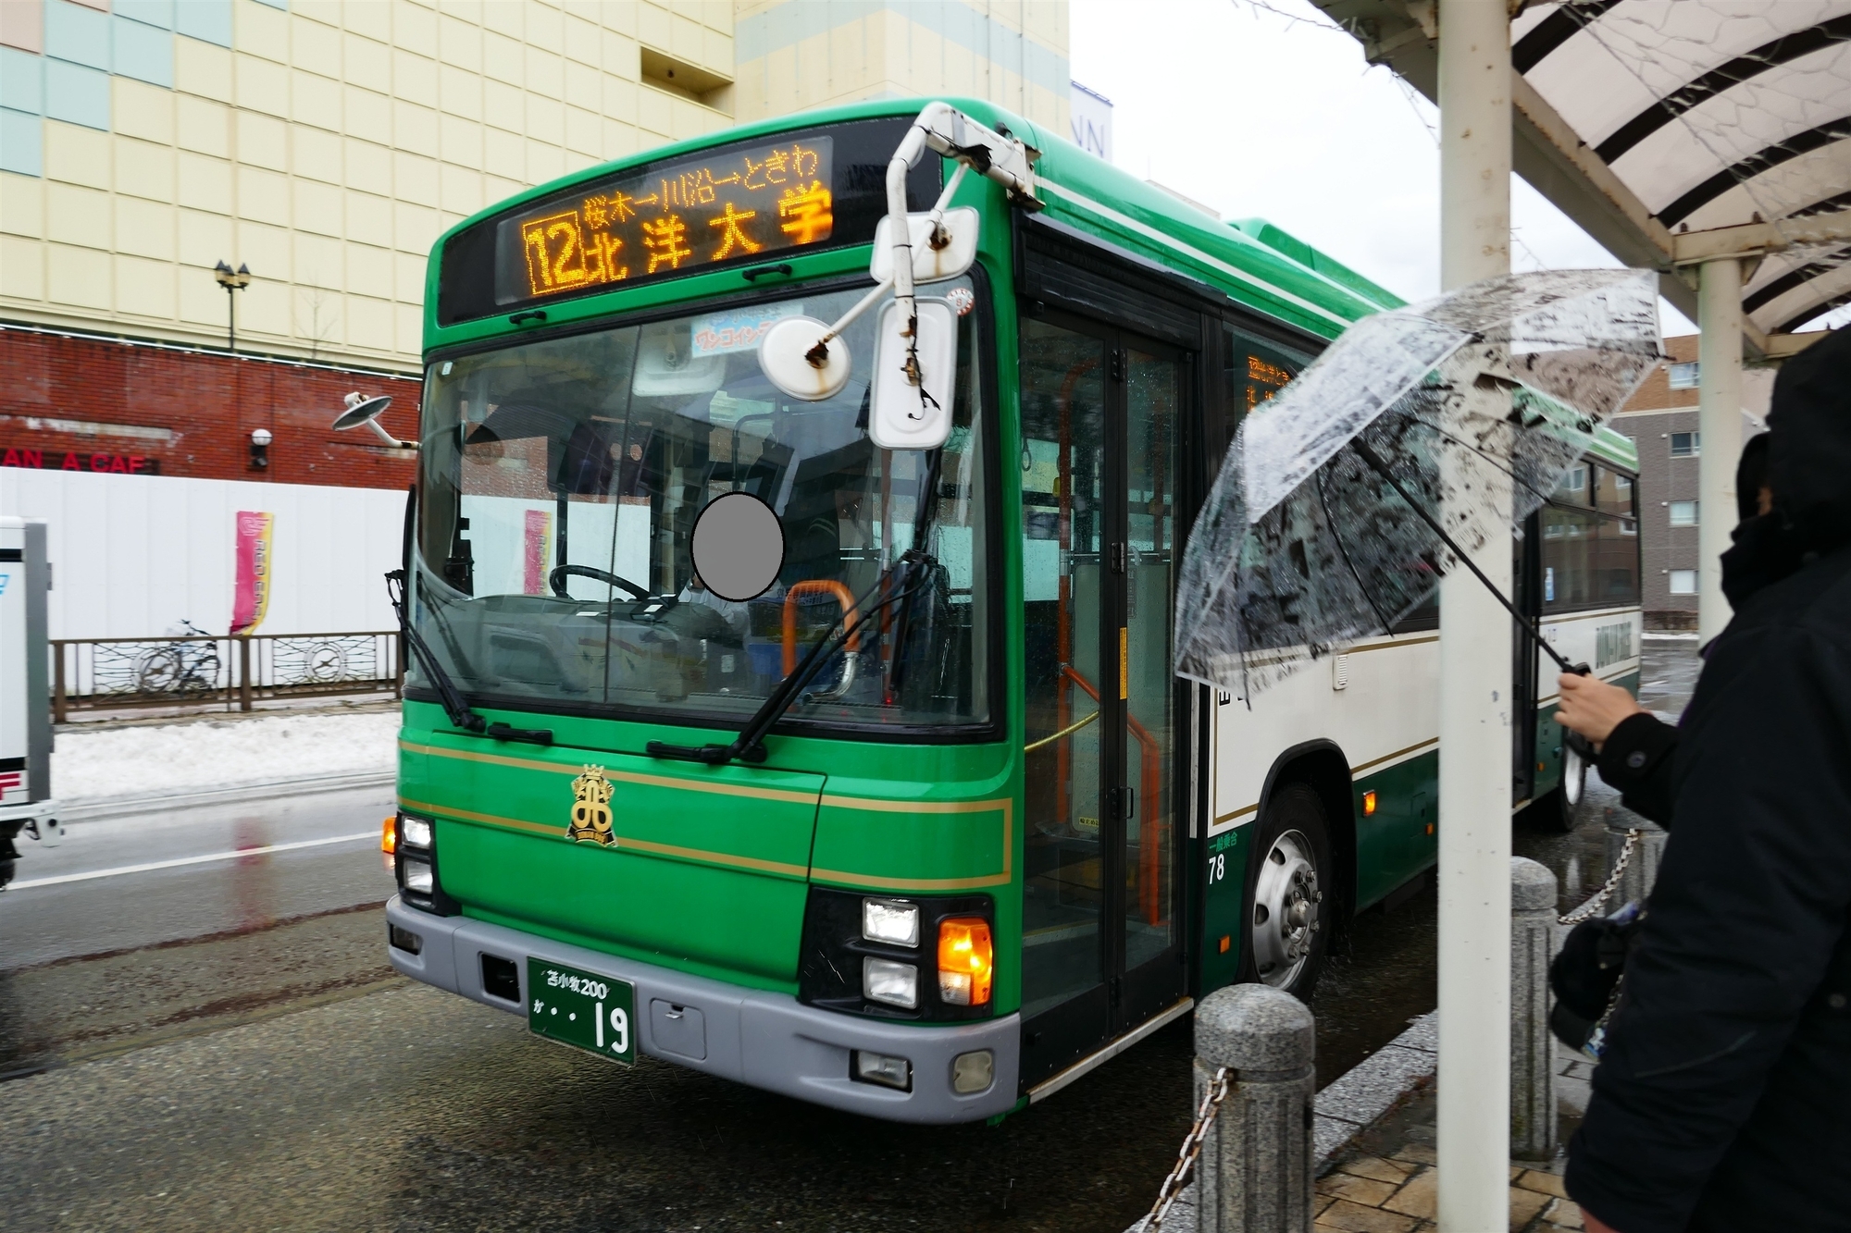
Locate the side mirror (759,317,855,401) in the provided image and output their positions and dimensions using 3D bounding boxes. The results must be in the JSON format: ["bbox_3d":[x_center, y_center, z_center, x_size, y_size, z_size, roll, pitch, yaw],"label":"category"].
[{"bbox_3d":[-0.270,-0.581,2.890,0.225,0.225,0.075,-1,-20,-29],"label":"side mirror"}]

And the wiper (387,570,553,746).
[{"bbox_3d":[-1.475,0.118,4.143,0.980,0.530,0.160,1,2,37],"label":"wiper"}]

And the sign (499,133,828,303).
[{"bbox_3d":[-0.812,-1.124,3.755,1.420,0.270,0.090,1,2,37],"label":"sign"}]

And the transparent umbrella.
[{"bbox_3d":[0.890,-0.142,2.203,1.030,0.850,1.030,-33,-27,-1],"label":"transparent umbrella"}]

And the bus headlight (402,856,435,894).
[{"bbox_3d":[-1.727,0.880,4.379,0.165,0.108,0.090,1,2,37],"label":"bus headlight"}]

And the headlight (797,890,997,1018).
[{"bbox_3d":[-0.081,0.828,3.195,0.520,0.330,0.190,1,2,37],"label":"headlight"}]

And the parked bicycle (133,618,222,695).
[{"bbox_3d":[-10.015,0.561,17.200,1.700,1.030,0.580,0,2,26],"label":"parked bicycle"}]

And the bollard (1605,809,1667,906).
[{"bbox_3d":[2.418,0.949,4.360,0.208,0.730,0.208,1,2,41],"label":"bollard"}]

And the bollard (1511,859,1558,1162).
[{"bbox_3d":[1.519,0.980,3.300,0.208,0.730,0.208,1,2,41],"label":"bollard"}]

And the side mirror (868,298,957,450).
[{"bbox_3d":[-0.029,-0.543,2.870,0.185,0.335,0.060,3,-7,6],"label":"side mirror"}]

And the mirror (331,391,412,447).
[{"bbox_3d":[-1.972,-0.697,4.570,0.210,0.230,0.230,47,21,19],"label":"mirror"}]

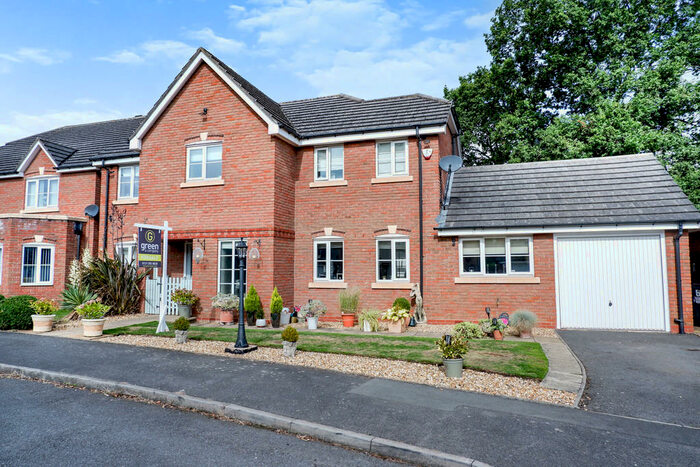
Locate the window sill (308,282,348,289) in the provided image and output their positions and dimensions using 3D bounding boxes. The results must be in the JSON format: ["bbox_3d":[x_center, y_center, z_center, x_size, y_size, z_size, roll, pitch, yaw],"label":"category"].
[{"bbox_3d":[-0.586,1.428,12.192,1.100,0.145,0.140,-1,-5,16],"label":"window sill"}]

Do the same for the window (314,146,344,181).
[{"bbox_3d":[-0.573,-1.943,12.430,0.878,0.993,0.100,-2,-5,16],"label":"window"}]

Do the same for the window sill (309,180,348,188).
[{"bbox_3d":[-0.584,-1.354,12.305,1.100,0.132,0.140,-2,-5,16],"label":"window sill"}]

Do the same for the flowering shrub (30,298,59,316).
[{"bbox_3d":[-6.503,1.579,9.506,0.550,0.370,0.520,-2,-5,17],"label":"flowering shrub"}]

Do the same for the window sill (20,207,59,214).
[{"bbox_3d":[-11.406,-0.840,16.484,1.750,0.140,0.150,-1,-5,16],"label":"window sill"}]

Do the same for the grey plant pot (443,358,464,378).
[{"bbox_3d":[1.387,1.791,5.967,0.267,0.220,0.267,-2,-5,16],"label":"grey plant pot"}]

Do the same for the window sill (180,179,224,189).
[{"bbox_3d":[-4.005,-1.358,12.169,1.310,0.140,0.140,-1,-5,16],"label":"window sill"}]

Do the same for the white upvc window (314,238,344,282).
[{"bbox_3d":[-0.559,0.716,12.316,0.900,1.180,0.080,-1,-5,16],"label":"white upvc window"}]

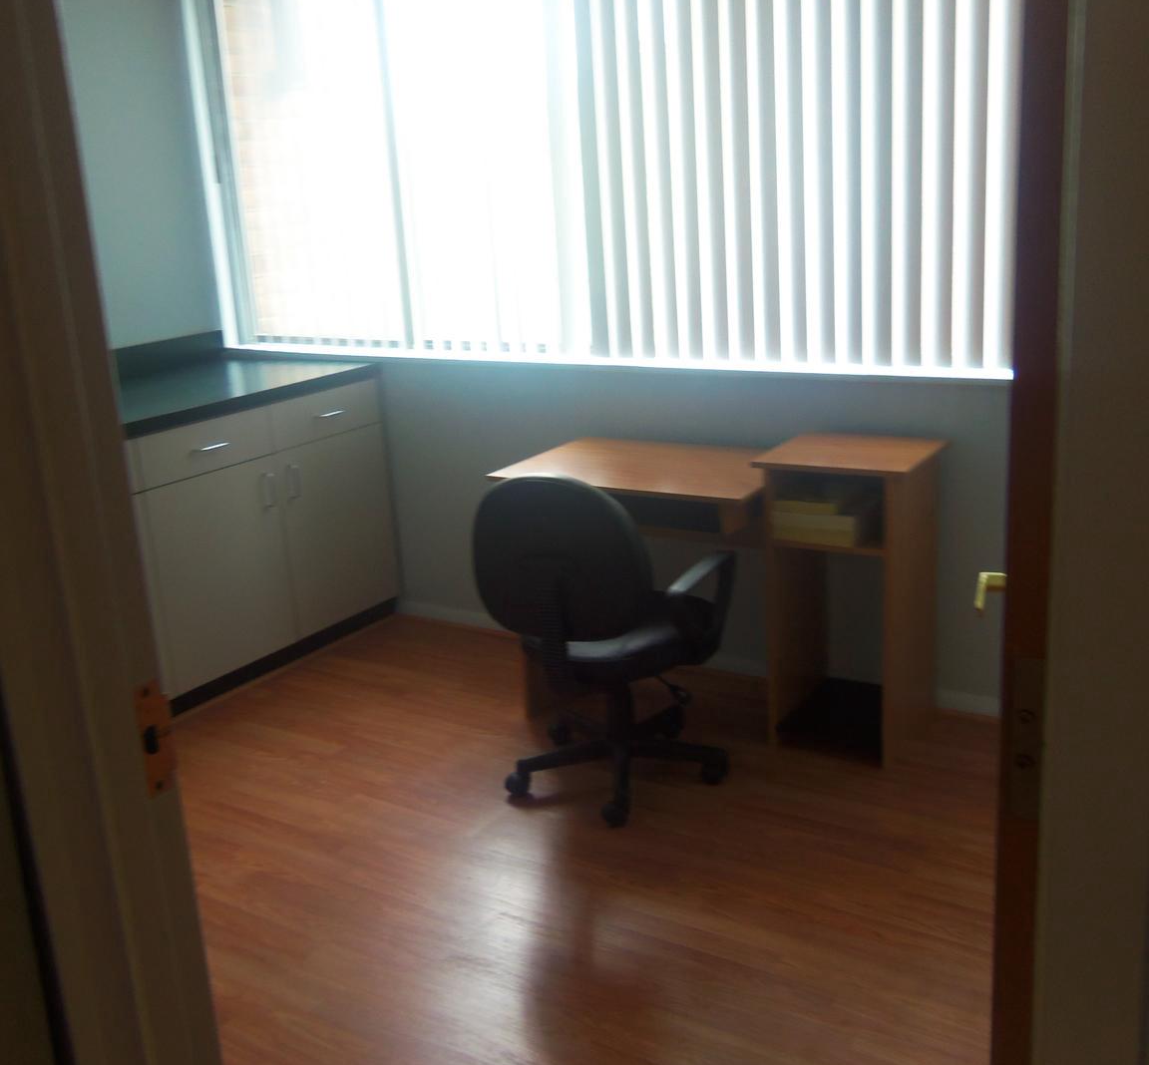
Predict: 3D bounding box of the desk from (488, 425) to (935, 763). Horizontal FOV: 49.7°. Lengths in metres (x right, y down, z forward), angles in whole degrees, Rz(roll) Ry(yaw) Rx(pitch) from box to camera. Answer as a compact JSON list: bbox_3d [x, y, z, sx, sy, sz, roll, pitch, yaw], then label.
[{"bbox_3d":[0.404,0.147,3.512,1.175,0.784,0.555,7,19,32],"label":"desk"}]

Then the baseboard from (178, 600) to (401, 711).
[{"bbox_3d":[-0.966,0.406,4.209,0.020,0.064,1.076,7,19,32],"label":"baseboard"}]

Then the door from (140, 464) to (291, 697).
[{"bbox_3d":[-1.100,0.131,3.919,0.025,0.651,0.520,7,19,32],"label":"door"}]

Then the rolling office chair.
[{"bbox_3d":[0.105,0.223,3.174,0.623,0.859,0.623,7,19,32],"label":"rolling office chair"}]

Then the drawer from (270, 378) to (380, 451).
[{"bbox_3d":[-0.845,-0.399,4.225,0.030,0.161,0.505,7,19,32],"label":"drawer"}]

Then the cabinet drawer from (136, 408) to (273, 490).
[{"bbox_3d":[-1.123,-0.264,3.812,0.030,0.161,0.523,7,19,32],"label":"cabinet drawer"}]

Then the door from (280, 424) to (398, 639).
[{"bbox_3d":[-0.820,-0.004,4.334,0.025,0.651,0.511,7,19,32],"label":"door"}]

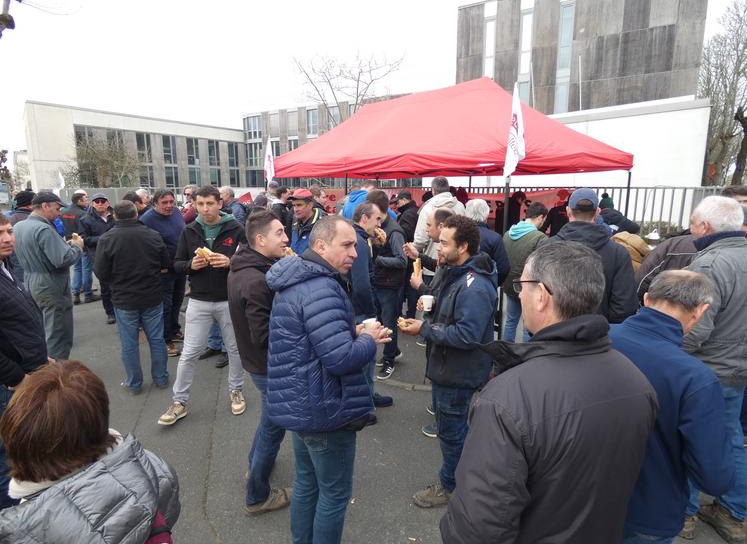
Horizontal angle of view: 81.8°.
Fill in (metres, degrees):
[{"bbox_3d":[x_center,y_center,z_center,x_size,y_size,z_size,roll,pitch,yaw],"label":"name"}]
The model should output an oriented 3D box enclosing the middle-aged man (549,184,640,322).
[{"bbox_3d":[1.571,0.328,3.110,0.560,1.810,0.400,5,12,24],"label":"middle-aged man"}]

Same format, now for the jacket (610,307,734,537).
[{"bbox_3d":[1.003,0.496,1.467,0.420,0.770,0.530,-10,15,-40],"label":"jacket"}]

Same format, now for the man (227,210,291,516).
[{"bbox_3d":[-0.621,0.518,2.393,0.480,1.710,0.520,-5,12,-25],"label":"man"}]

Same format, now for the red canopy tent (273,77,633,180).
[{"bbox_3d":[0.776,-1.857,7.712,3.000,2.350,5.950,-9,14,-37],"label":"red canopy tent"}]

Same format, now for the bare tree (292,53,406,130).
[{"bbox_3d":[-0.910,-4.893,16.367,4.500,7.000,4.200,0,11,0],"label":"bare tree"}]

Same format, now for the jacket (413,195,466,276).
[{"bbox_3d":[0.657,-0.445,4.297,0.580,0.760,0.380,-2,11,-7],"label":"jacket"}]

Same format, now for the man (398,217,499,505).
[{"bbox_3d":[0.421,0.516,2.454,0.550,1.690,0.550,-2,11,-12],"label":"man"}]

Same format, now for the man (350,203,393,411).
[{"bbox_3d":[-0.063,0.290,3.423,0.460,1.690,0.500,0,11,1],"label":"man"}]

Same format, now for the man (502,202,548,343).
[{"bbox_3d":[1.530,0.160,4.259,0.520,1.700,0.420,8,14,37],"label":"man"}]

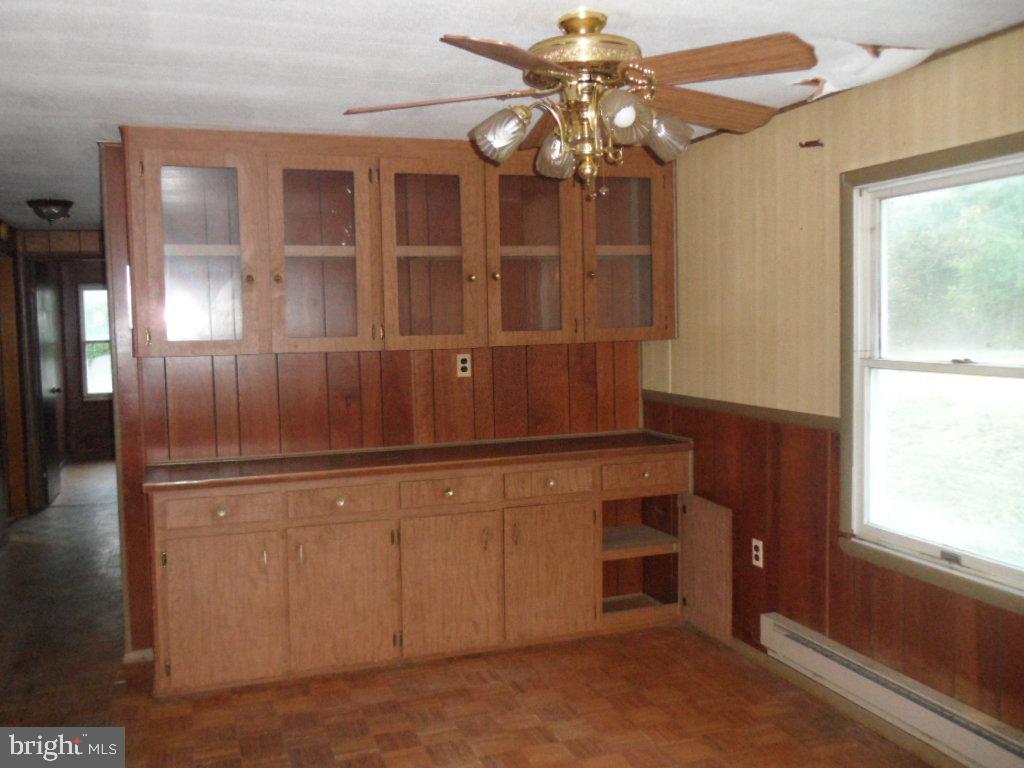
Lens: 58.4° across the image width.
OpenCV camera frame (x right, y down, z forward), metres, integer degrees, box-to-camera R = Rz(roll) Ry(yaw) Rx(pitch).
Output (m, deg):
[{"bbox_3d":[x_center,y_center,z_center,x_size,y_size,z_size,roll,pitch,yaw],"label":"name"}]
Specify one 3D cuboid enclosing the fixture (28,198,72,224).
[{"bbox_3d":[-2.950,-1.094,5.845,0.297,0.139,0.297,-3,4,-19],"label":"fixture"}]

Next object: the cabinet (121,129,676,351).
[{"bbox_3d":[-0.435,-0.639,4.306,2.516,0.926,0.376,-3,4,-19],"label":"cabinet"}]

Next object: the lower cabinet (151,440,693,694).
[{"bbox_3d":[-0.364,0.790,4.360,2.470,0.876,0.500,-3,4,-19],"label":"lower cabinet"}]

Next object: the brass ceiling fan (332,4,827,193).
[{"bbox_3d":[0.181,-0.738,2.408,1.257,0.475,1.257,-3,4,-19],"label":"brass ceiling fan"}]

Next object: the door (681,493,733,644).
[{"bbox_3d":[0.933,0.862,4.329,0.021,0.614,0.421,-3,4,-19],"label":"door"}]

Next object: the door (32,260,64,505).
[{"bbox_3d":[-4.140,0.010,8.182,0.045,2.030,0.832,-3,4,-19],"label":"door"}]

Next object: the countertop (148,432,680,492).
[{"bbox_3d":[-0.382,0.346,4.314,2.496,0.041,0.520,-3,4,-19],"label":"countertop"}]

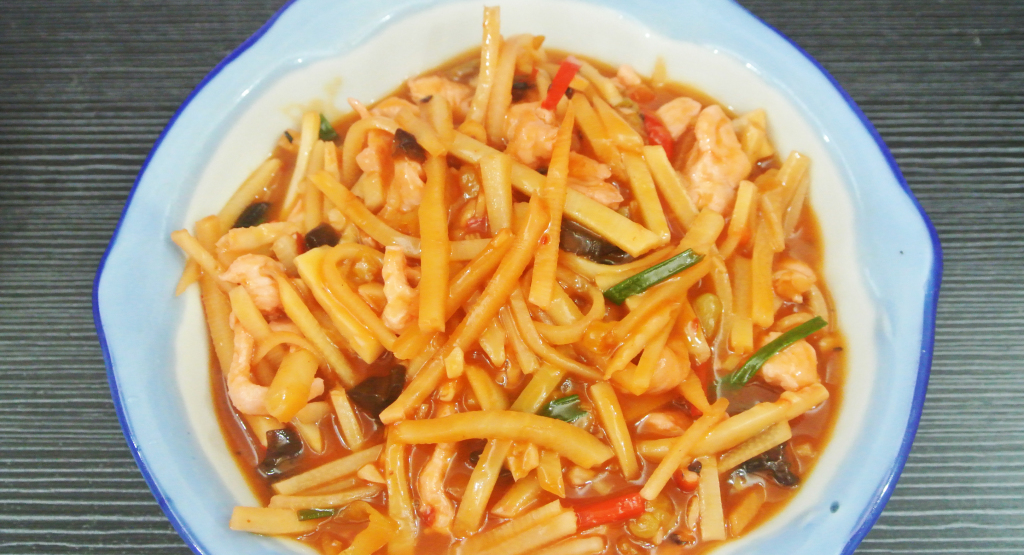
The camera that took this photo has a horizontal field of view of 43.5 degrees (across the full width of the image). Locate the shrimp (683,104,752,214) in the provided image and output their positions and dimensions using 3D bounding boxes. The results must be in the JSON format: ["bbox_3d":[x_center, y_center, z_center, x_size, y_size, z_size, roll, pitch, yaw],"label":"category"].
[{"bbox_3d":[0.070,-0.040,0.435,0.021,0.014,0.035,8,64,3],"label":"shrimp"}]

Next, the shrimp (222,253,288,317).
[{"bbox_3d":[-0.088,0.003,0.437,0.022,0.013,0.017,34,68,15],"label":"shrimp"}]

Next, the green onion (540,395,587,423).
[{"bbox_3d":[0.017,0.043,0.426,0.016,0.006,0.009,-14,65,-7],"label":"green onion"}]

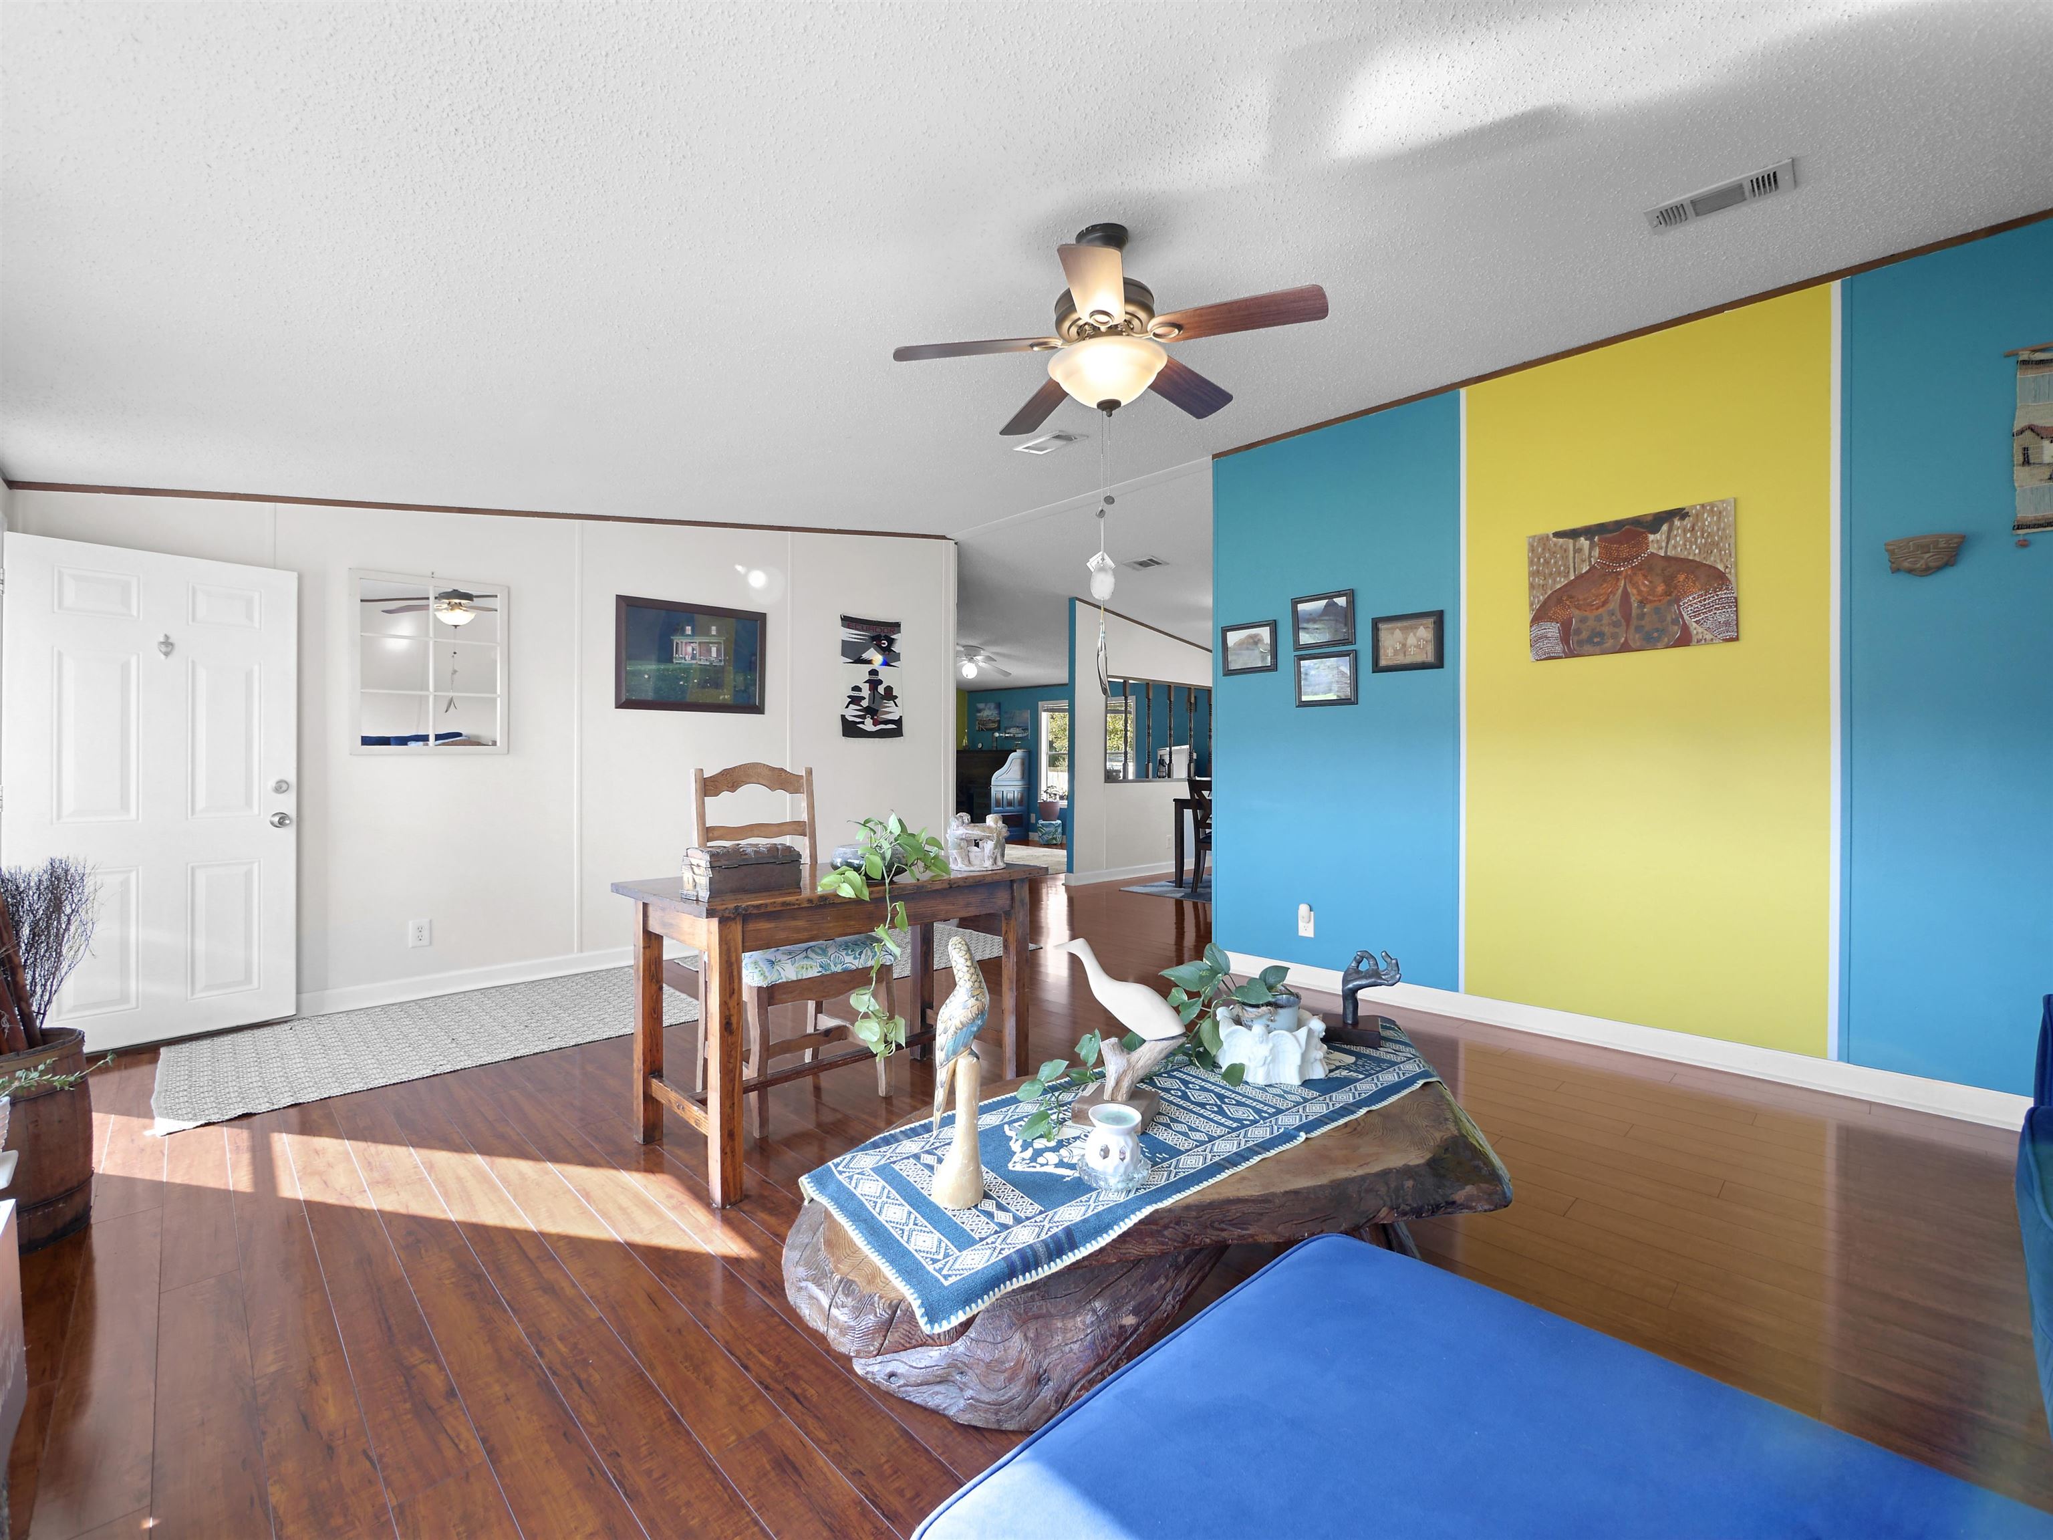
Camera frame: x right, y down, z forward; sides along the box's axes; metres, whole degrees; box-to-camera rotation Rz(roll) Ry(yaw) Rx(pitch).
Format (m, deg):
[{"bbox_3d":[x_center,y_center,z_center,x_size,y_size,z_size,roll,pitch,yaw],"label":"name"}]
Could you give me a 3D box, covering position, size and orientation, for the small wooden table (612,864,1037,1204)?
[{"bbox_3d":[-0.578,0.712,2.653,0.645,0.757,1.190,1,1,45],"label":"small wooden table"}]

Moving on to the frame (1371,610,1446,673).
[{"bbox_3d":[1.760,-0.582,3.826,0.022,0.258,0.318,0,1,-45],"label":"frame"}]

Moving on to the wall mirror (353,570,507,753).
[{"bbox_3d":[-2.794,-0.483,3.921,0.615,0.833,0.030,0,1,-45],"label":"wall mirror"}]

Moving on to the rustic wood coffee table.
[{"bbox_3d":[0.373,0.914,1.713,1.679,0.410,0.674,0,0,-24],"label":"rustic wood coffee table"}]

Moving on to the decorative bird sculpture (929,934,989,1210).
[{"bbox_3d":[-0.107,0.474,1.318,0.105,0.420,0.082,0,1,-38],"label":"decorative bird sculpture"}]

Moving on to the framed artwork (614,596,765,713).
[{"bbox_3d":[-1.950,-0.654,4.888,0.889,0.627,0.030,0,1,-45],"label":"framed artwork"}]

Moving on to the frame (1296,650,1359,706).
[{"bbox_3d":[1.486,-0.446,4.103,0.020,0.260,0.317,0,1,-45],"label":"frame"}]

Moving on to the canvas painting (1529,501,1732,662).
[{"bbox_3d":[2.322,-0.714,3.216,0.025,0.520,0.655,0,1,-44],"label":"canvas painting"}]

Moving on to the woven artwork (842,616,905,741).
[{"bbox_3d":[-1.069,-0.637,5.772,0.507,0.817,0.015,0,1,-45],"label":"woven artwork"}]

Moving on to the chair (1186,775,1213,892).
[{"bbox_3d":[1.775,0.584,7.405,0.460,1.000,0.550,0,0,28],"label":"chair"}]

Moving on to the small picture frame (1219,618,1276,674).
[{"bbox_3d":[1.178,-0.639,4.381,0.020,0.265,0.318,0,1,-44],"label":"small picture frame"}]

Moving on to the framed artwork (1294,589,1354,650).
[{"bbox_3d":[1.462,-0.731,4.090,0.020,0.265,0.315,0,1,-44],"label":"framed artwork"}]

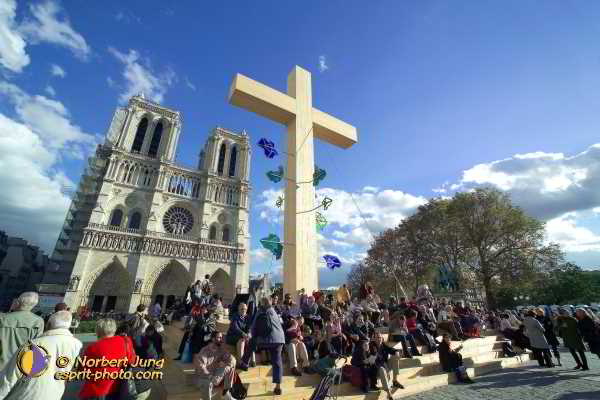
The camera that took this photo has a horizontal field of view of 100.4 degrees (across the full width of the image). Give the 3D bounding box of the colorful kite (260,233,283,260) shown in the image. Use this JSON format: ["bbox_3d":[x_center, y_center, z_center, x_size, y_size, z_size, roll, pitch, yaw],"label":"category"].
[{"bbox_3d":[-1.280,2.088,11.225,0.919,1.165,0.291,3,-23,-7],"label":"colorful kite"}]

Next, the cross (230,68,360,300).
[{"bbox_3d":[0.101,-1.704,13.408,8.124,13.896,0.954,13,-27,-29],"label":"cross"}]

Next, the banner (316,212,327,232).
[{"bbox_3d":[1.104,1.155,12.835,0.477,0.989,0.247,3,-23,-7],"label":"banner"}]

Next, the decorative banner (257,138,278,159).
[{"bbox_3d":[-1.651,-2.616,12.700,1.050,0.950,0.350,-7,-24,15],"label":"decorative banner"}]

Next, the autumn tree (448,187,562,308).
[{"bbox_3d":[31.187,8.455,41.619,14.000,20.497,13.500,-17,-28,33],"label":"autumn tree"}]

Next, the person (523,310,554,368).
[{"bbox_3d":[7.732,4.497,8.198,0.520,1.630,0.420,13,-26,-27],"label":"person"}]

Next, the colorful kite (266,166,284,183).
[{"bbox_3d":[-1.245,-1.296,12.708,0.851,0.850,0.213,3,-23,-7],"label":"colorful kite"}]

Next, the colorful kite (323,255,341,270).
[{"bbox_3d":[1.424,2.825,11.300,0.780,0.700,0.300,7,-24,-15],"label":"colorful kite"}]

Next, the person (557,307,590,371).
[{"bbox_3d":[8.501,4.364,7.933,0.420,1.660,0.500,-13,-26,28],"label":"person"}]

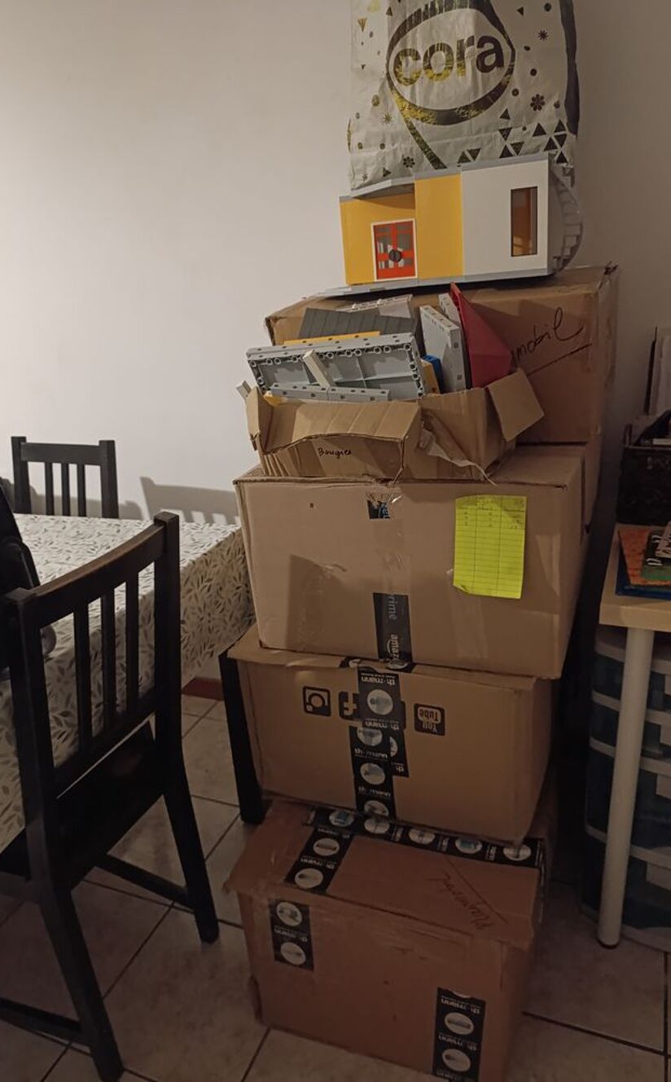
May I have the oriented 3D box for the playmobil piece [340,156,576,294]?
[{"bbox_3d":[0.225,-0.611,1.421,0.497,0.190,0.280,3,21,20],"label":"playmobil piece"}]

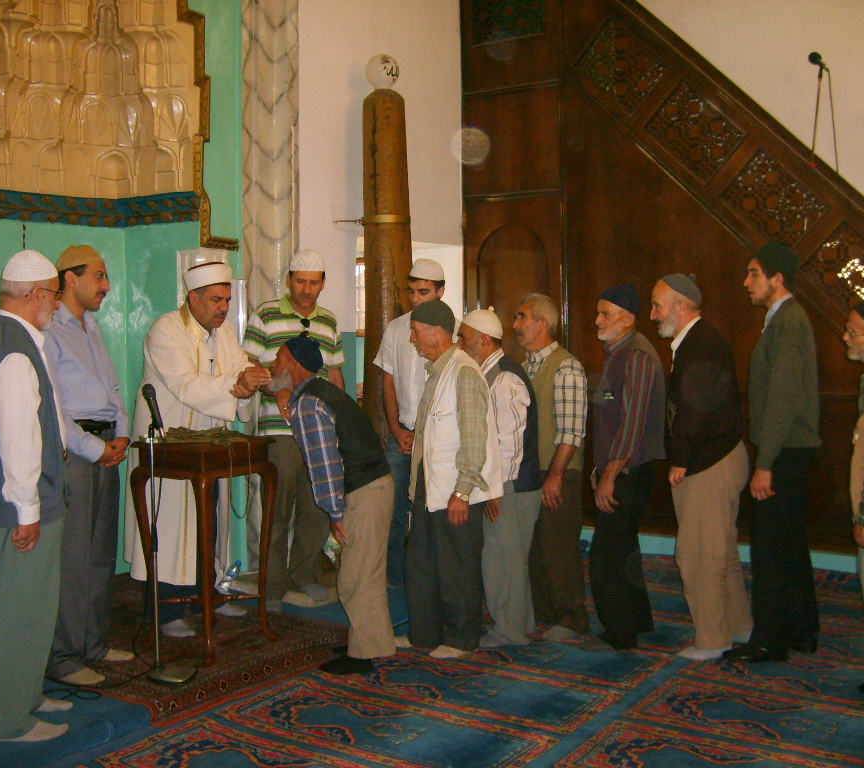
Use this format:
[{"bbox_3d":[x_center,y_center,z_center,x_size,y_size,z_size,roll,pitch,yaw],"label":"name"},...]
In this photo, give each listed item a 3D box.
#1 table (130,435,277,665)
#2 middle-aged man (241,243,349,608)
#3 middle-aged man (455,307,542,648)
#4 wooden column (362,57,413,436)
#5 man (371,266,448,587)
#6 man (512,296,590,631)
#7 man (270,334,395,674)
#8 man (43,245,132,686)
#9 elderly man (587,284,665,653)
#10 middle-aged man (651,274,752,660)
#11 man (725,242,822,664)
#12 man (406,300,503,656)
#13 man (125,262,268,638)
[{"bbox_3d":[-1.008,0.720,4.638,0.445,0.900,0.445,2,4,34],"label":"table"},{"bbox_3d":[-0.714,0.227,5.273,0.530,1.814,0.360,-1,3,-16],"label":"middle-aged man"},{"bbox_3d":[0.303,0.418,4.683,0.400,1.498,0.500,-1,3,3],"label":"middle-aged man"},{"bbox_3d":[-0.264,-0.362,6.078,0.280,2.734,0.280,-1,3,0],"label":"wooden column"},{"bbox_3d":[-0.068,0.223,5.576,0.520,1.810,0.360,0,3,16],"label":"man"},{"bbox_3d":[0.540,0.372,4.702,0.350,1.562,0.480,-1,3,-10],"label":"man"},{"bbox_3d":[-0.426,0.487,4.446,0.600,1.401,0.500,0,3,18],"label":"man"},{"bbox_3d":[-1.461,0.312,4.366,0.420,1.783,0.500,0,3,6],"label":"man"},{"bbox_3d":[0.853,0.361,4.586,0.360,1.590,0.480,-1,3,-6],"label":"elderly man"},{"bbox_3d":[1.182,0.348,4.460,0.420,1.624,0.500,0,3,6],"label":"middle-aged man"},{"bbox_3d":[1.486,0.280,4.457,0.430,1.768,0.500,0,3,14],"label":"man"},{"bbox_3d":[0.083,0.402,4.493,0.400,1.532,0.500,-1,3,-15],"label":"man"},{"bbox_3d":[-1.091,0.292,4.997,0.720,1.753,0.600,2,4,45],"label":"man"}]

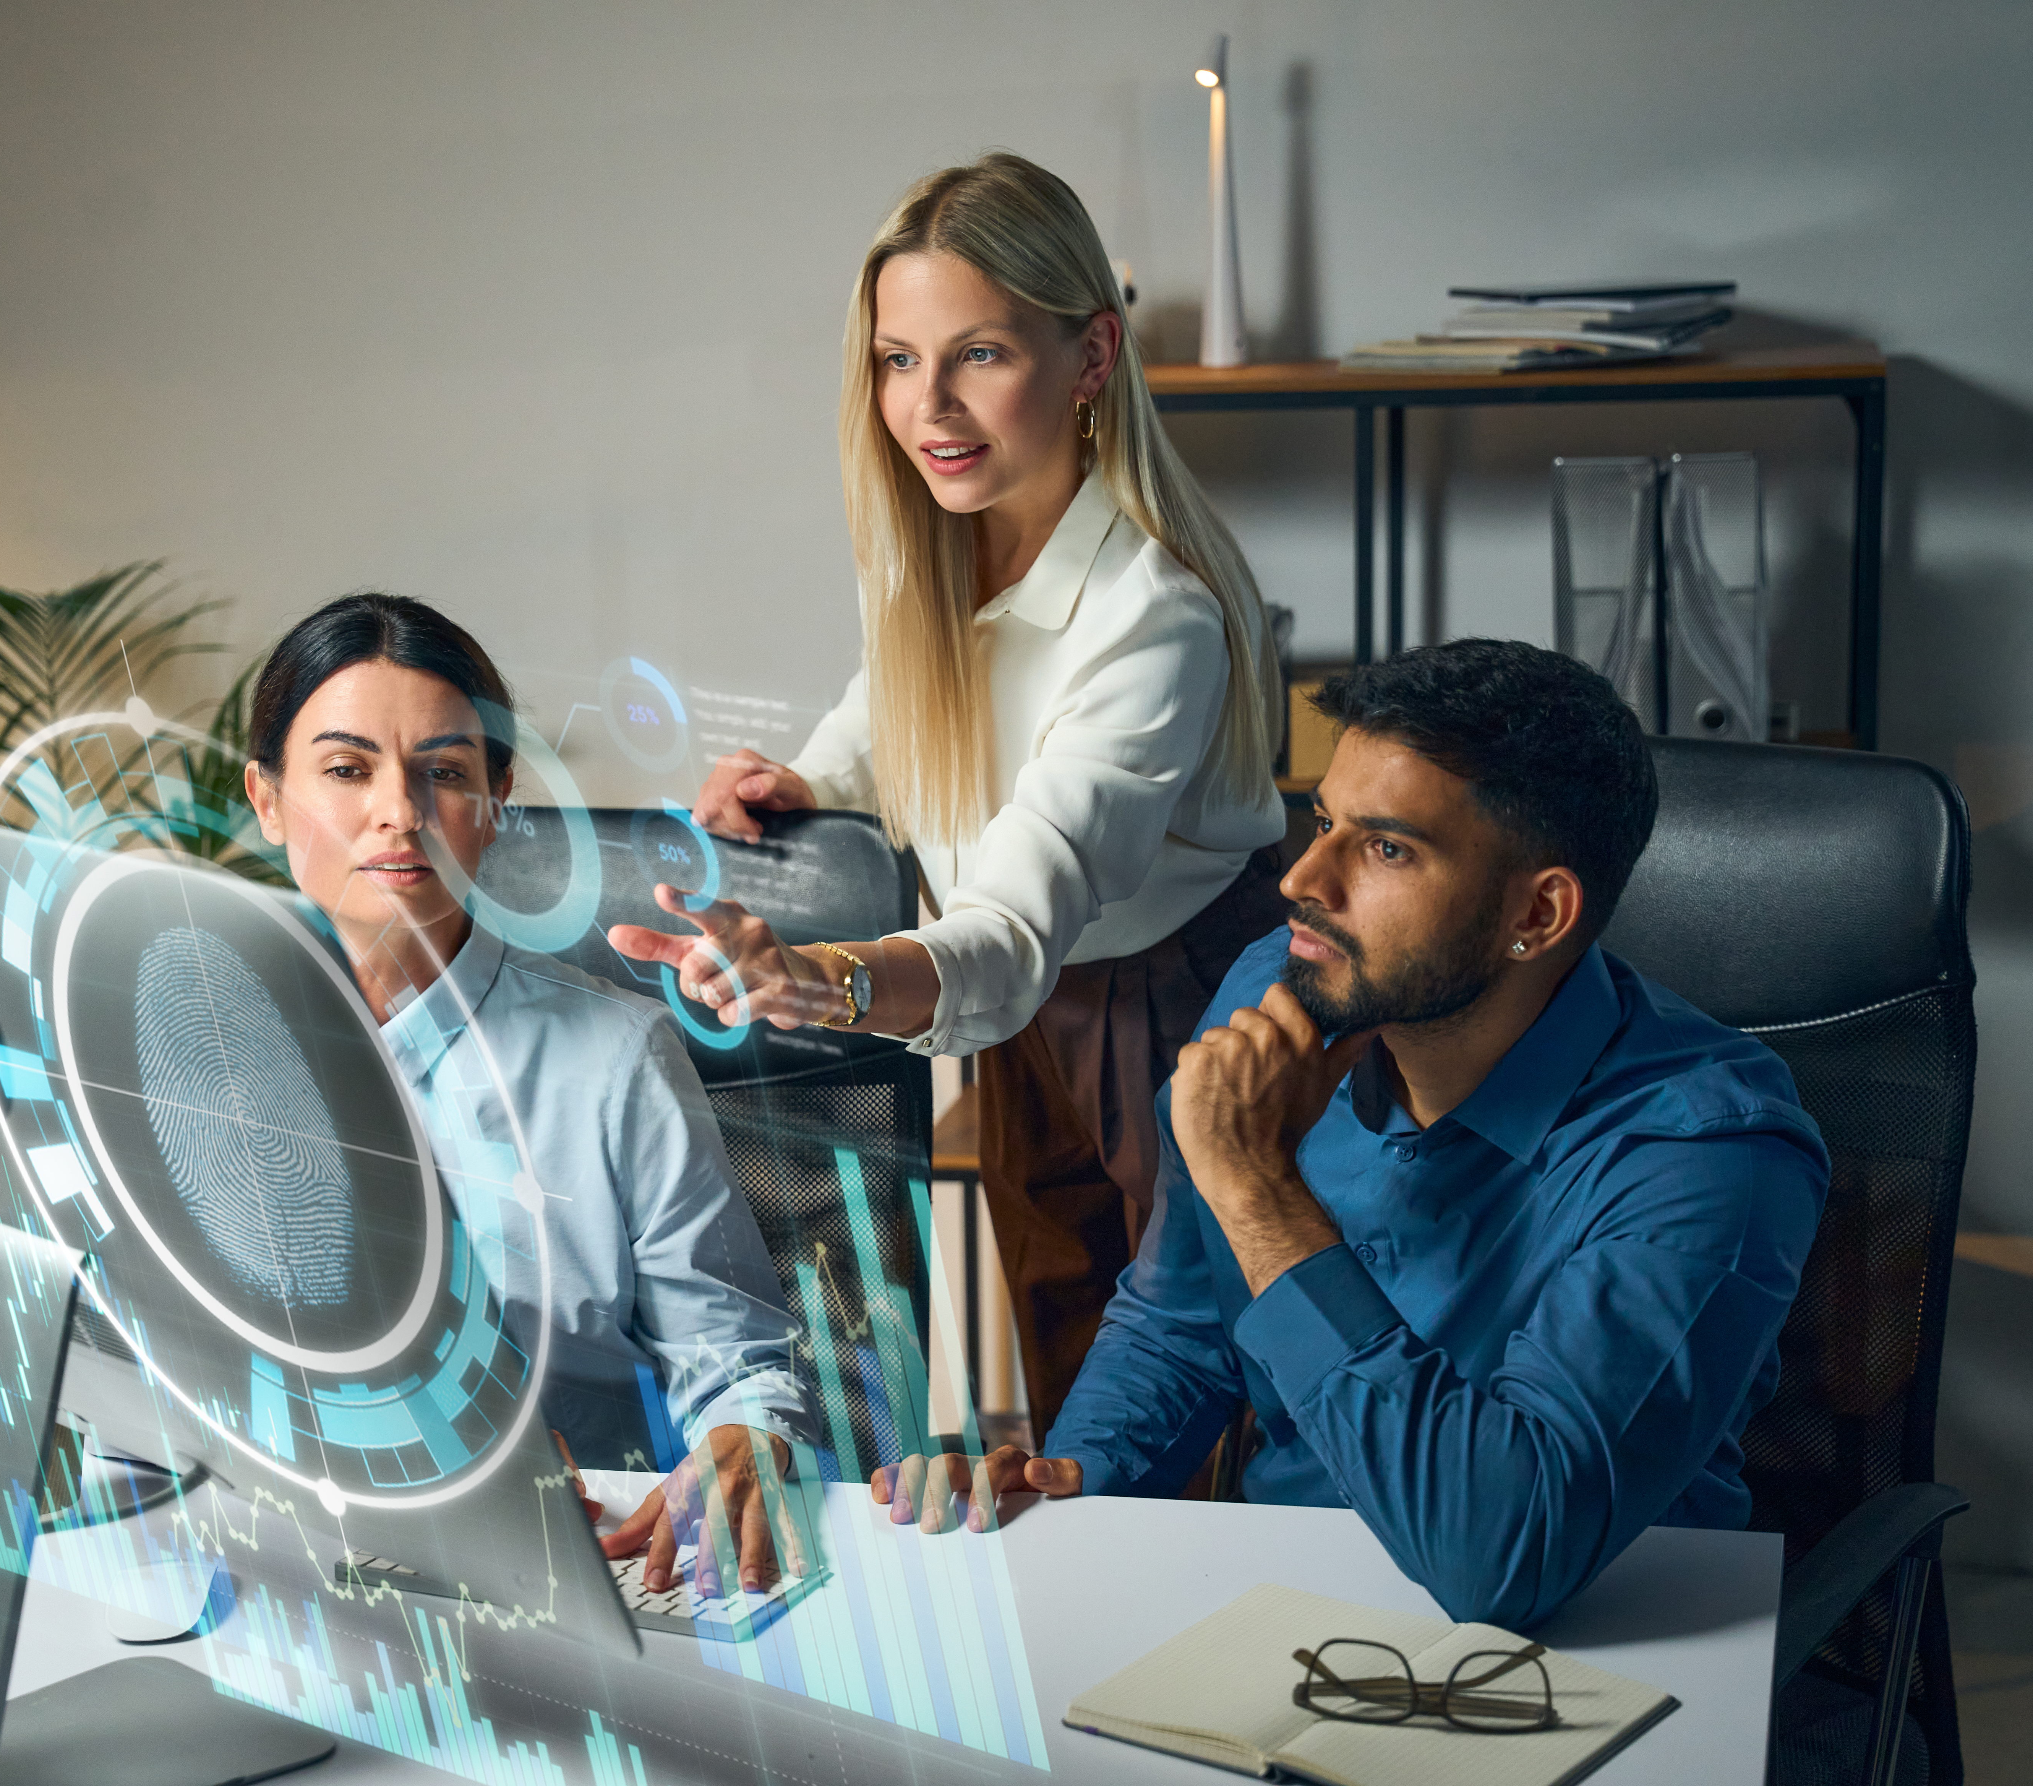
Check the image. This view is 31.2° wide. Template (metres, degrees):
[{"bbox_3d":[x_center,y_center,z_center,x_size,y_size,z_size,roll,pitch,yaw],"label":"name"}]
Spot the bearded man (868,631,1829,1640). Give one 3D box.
[{"bbox_3d":[0.230,0.488,2.390,0.570,1.300,0.780,6,12,31],"label":"bearded man"}]

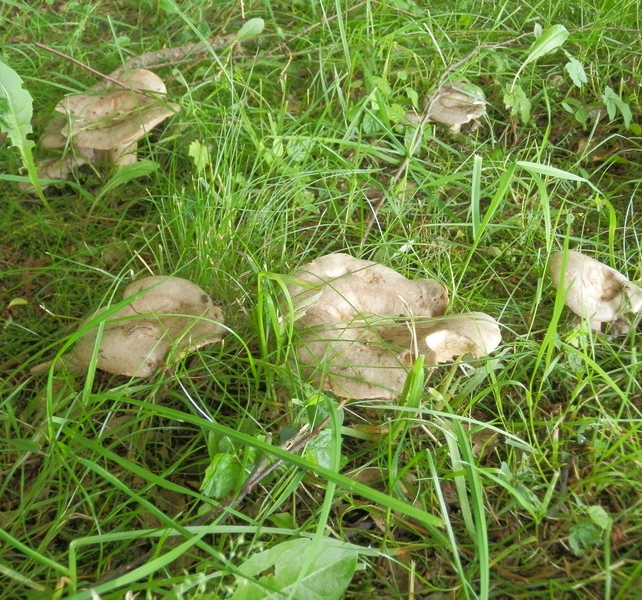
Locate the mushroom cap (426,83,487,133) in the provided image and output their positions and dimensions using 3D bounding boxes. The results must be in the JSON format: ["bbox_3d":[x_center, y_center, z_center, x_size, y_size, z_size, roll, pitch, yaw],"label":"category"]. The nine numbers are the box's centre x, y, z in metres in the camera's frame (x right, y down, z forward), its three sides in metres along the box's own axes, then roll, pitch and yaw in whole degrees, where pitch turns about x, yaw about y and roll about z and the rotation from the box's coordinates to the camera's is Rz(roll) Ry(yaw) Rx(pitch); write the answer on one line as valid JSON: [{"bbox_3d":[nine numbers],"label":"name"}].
[{"bbox_3d":[0.160,-0.226,1.010,0.073,0.042,0.066,0,38,0],"label":"mushroom cap"}]

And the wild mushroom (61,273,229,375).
[{"bbox_3d":[-0.144,0.022,0.700,0.128,0.060,0.100,0,38,0],"label":"wild mushroom"}]

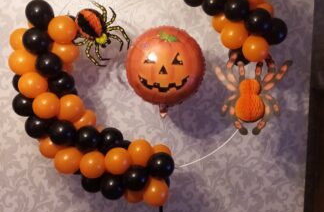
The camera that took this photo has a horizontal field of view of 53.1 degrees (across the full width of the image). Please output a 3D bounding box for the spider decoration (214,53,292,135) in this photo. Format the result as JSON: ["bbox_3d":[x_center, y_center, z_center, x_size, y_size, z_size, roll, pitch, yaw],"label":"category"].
[{"bbox_3d":[0.406,-0.056,1.440,0.345,0.365,0.110,-1,7,-3],"label":"spider decoration"}]

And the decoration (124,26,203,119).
[{"bbox_3d":[0.017,-0.153,1.460,0.355,0.400,0.200,4,7,0],"label":"decoration"}]

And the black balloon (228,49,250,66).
[{"bbox_3d":[0.375,-0.246,1.515,0.120,0.125,0.120,0,6,-2],"label":"black balloon"}]

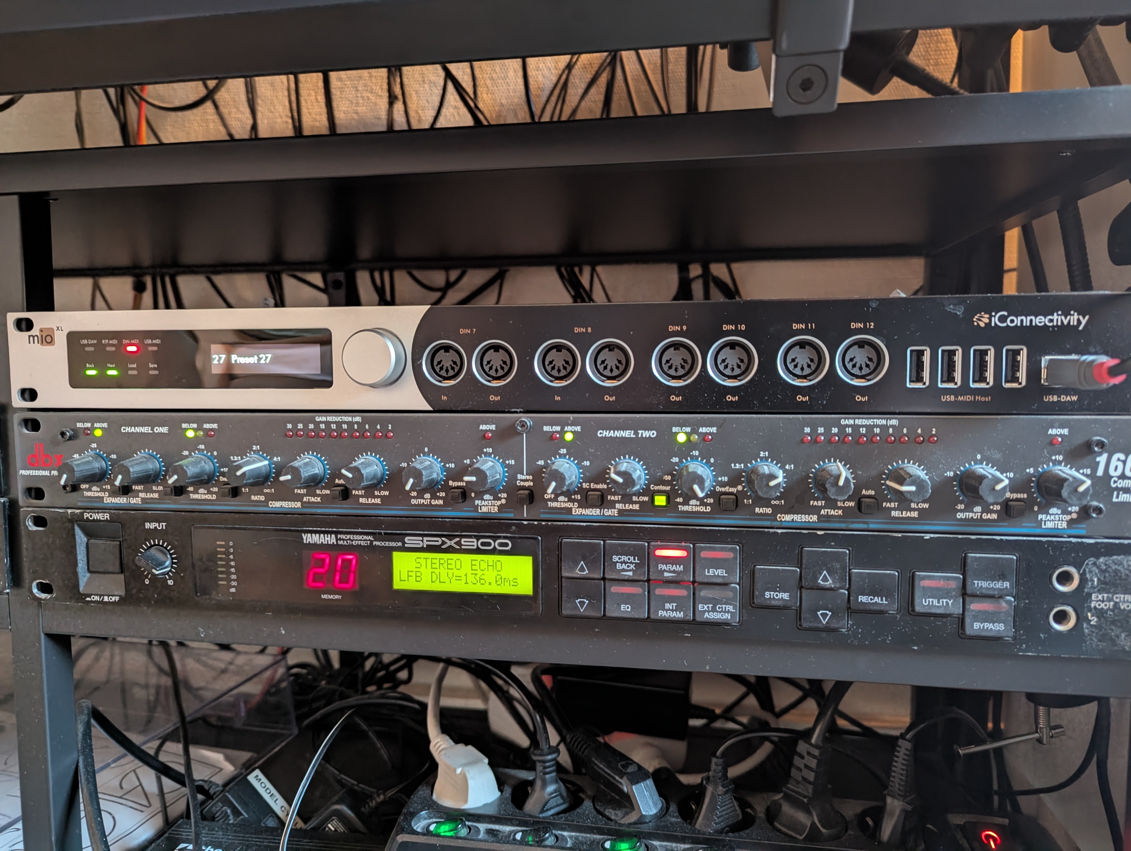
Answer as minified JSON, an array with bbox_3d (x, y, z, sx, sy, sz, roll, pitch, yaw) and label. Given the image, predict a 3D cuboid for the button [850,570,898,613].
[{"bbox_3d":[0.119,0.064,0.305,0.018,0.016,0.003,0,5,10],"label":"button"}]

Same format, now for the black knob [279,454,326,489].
[{"bbox_3d":[-0.111,0.021,0.331,0.014,0.014,0.015,0,5,10],"label":"black knob"}]

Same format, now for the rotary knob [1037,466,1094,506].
[{"bbox_3d":[0.179,0.022,0.281,0.014,0.014,0.015,0,5,10],"label":"rotary knob"}]

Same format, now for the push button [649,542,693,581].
[{"bbox_3d":[0.042,0.054,0.313,0.017,0.015,0.003,0,5,10],"label":"push button"}]

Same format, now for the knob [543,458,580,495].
[{"bbox_3d":[-0.002,0.021,0.308,0.013,0.013,0.016,0,5,10],"label":"knob"}]

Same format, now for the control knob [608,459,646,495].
[{"bbox_3d":[0.024,0.021,0.308,0.013,0.013,0.016,0,5,10],"label":"control knob"}]

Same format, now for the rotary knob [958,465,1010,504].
[{"bbox_3d":[0.153,0.022,0.285,0.013,0.013,0.016,0,5,10],"label":"rotary knob"}]

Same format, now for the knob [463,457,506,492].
[{"bbox_3d":[-0.034,0.021,0.319,0.014,0.014,0.015,0,5,10],"label":"knob"}]

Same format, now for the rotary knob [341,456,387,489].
[{"bbox_3d":[-0.085,0.021,0.328,0.014,0.014,0.015,0,5,10],"label":"rotary knob"}]

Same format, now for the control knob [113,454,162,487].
[{"bbox_3d":[-0.190,0.020,0.345,0.014,0.014,0.015,0,5,10],"label":"control knob"}]

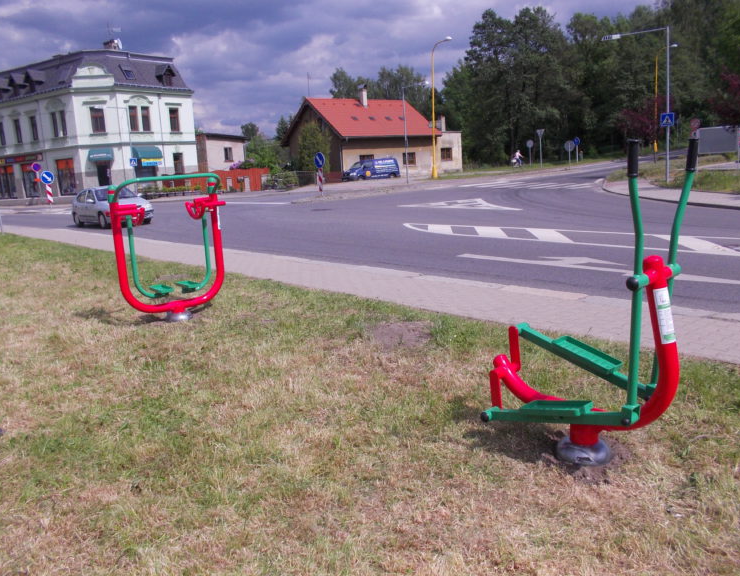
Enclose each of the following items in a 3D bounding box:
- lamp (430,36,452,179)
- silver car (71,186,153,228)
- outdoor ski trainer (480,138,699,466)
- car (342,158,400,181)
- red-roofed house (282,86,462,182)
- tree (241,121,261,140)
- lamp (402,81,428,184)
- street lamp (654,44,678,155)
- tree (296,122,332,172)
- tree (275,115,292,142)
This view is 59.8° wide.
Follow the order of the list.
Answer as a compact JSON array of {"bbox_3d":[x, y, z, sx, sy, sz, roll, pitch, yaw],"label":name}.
[{"bbox_3d":[5.602,-13.850,49.937,1.900,10.700,0.400,6,14,39],"label":"lamp"},{"bbox_3d":[-9.200,-2.930,22.750,1.700,1.420,4.100,-12,14,-40],"label":"silver car"},{"bbox_3d":[1.049,0.067,3.254,0.530,1.620,1.120,-12,15,-40],"label":"outdoor ski trainer"},{"bbox_3d":[0.174,-10.560,57.315,4.800,1.930,1.900,-10,13,-33],"label":"car"},{"bbox_3d":[0.261,-15.746,65.456,15.300,9.000,10.800,-11,14,-35],"label":"red-roofed house"},{"bbox_3d":[-16.548,-18.627,87.232,3.400,8.000,3.400,-3,11,0],"label":"tree"},{"bbox_3d":[3.168,-10.578,44.035,0.350,6.800,2.300,-12,14,-37],"label":"lamp"},{"bbox_3d":[29.926,-18.799,64.569,2.000,10.800,0.400,2,12,25],"label":"street lamp"},{"bbox_3d":[-5.273,-12.402,58.972,3.100,5.500,3.100,-3,11,0],"label":"tree"},{"bbox_3d":[-10.964,-17.448,79.213,2.800,8.200,2.800,-3,11,0],"label":"tree"}]

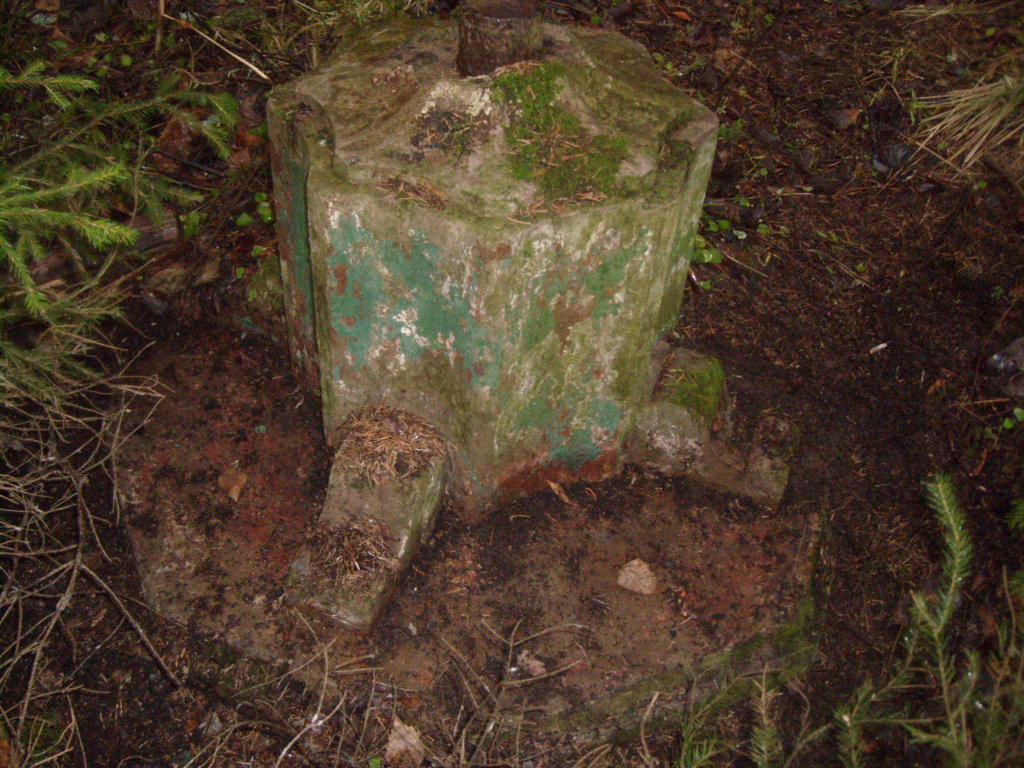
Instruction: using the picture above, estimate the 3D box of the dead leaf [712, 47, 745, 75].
[{"bbox_3d":[0.596,-0.894,2.846,0.080,0.020,0.085,3,41,-2],"label":"dead leaf"}]

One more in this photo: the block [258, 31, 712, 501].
[{"bbox_3d":[-0.036,-0.216,1.643,0.630,0.564,0.630,16,42,13],"label":"block"}]

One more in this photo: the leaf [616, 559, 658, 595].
[{"bbox_3d":[0.190,0.276,1.518,0.059,0.015,0.055,23,44,20],"label":"leaf"}]

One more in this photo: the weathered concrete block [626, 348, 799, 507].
[{"bbox_3d":[0.338,0.063,1.678,0.264,0.144,0.144,16,42,13],"label":"weathered concrete block"}]

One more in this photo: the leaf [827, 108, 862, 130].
[{"bbox_3d":[0.841,-0.673,2.615,0.085,0.020,0.070,3,41,-2],"label":"leaf"}]

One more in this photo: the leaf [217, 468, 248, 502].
[{"bbox_3d":[-0.426,0.158,1.579,0.042,0.013,0.052,-12,44,-16],"label":"leaf"}]

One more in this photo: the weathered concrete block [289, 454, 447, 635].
[{"bbox_3d":[-0.195,0.194,1.478,0.142,0.144,0.270,16,42,13],"label":"weathered concrete block"}]

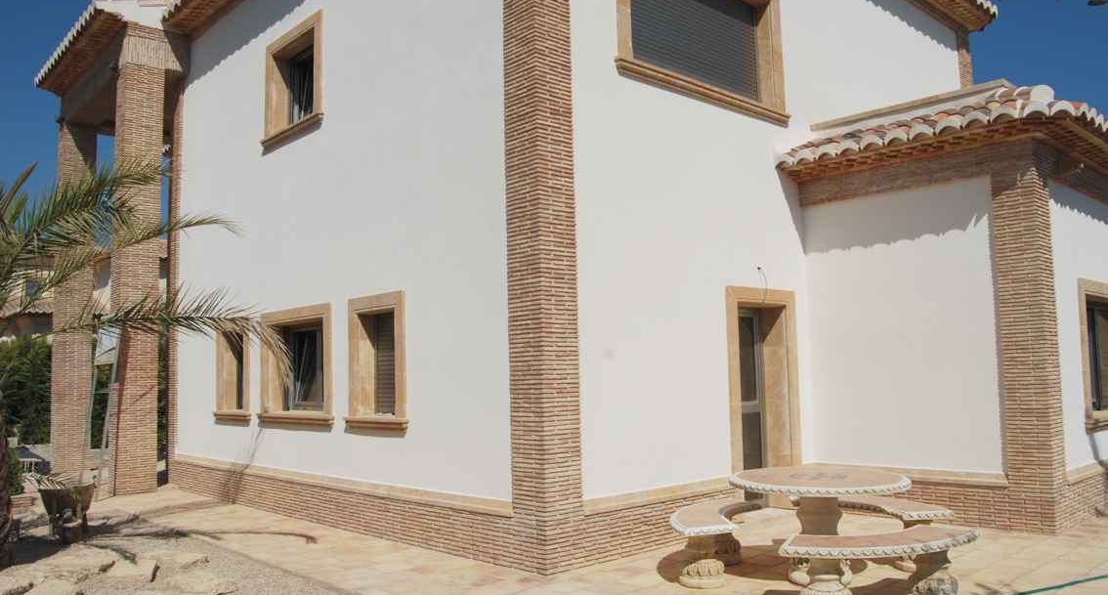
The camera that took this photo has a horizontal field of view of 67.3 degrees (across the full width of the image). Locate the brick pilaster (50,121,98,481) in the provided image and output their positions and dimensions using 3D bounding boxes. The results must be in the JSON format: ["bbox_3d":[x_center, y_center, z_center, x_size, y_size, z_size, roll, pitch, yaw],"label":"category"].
[{"bbox_3d":[-8.558,-0.006,14.784,0.550,6.220,0.390,3,-7,-43],"label":"brick pilaster"}]

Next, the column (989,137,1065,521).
[{"bbox_3d":[4.466,0.338,7.842,0.388,3.627,0.372,3,-7,-43],"label":"column"}]

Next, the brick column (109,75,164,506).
[{"bbox_3d":[-5.956,-0.297,11.875,0.535,6.074,0.367,4,-7,-43],"label":"brick column"}]

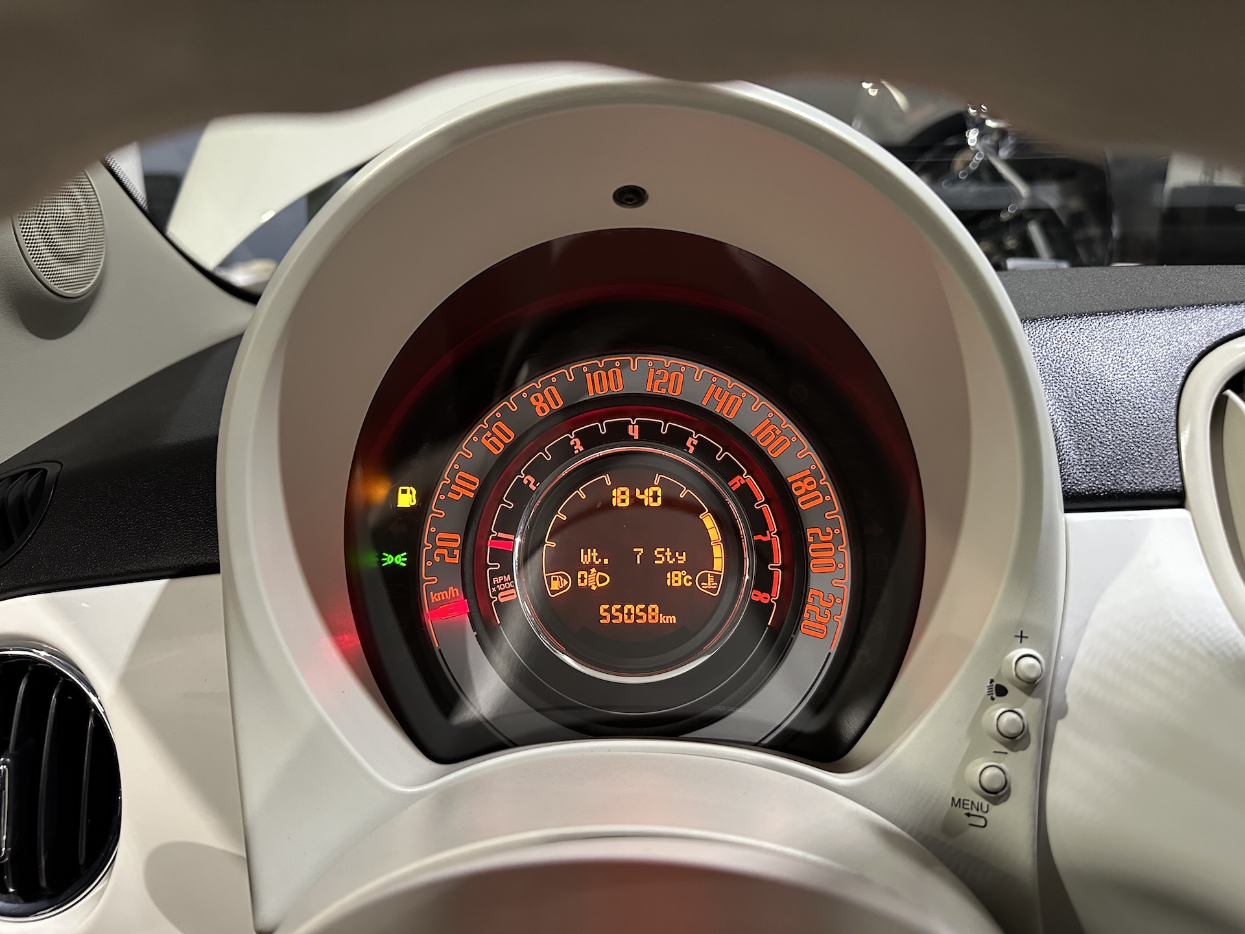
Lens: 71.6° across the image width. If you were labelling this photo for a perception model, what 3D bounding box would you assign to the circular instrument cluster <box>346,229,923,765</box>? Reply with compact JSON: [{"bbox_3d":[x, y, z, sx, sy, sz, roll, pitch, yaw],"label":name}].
[{"bbox_3d":[0.004,0.016,0.302,0.204,0.184,0.055,0,0,0],"label":"circular instrument cluster"}]

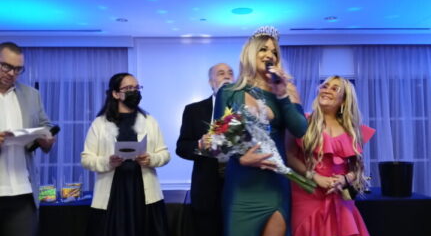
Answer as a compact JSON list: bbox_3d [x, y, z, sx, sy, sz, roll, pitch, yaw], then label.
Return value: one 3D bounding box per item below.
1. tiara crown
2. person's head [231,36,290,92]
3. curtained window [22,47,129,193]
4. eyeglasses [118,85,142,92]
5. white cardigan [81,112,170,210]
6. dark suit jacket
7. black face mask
[{"bbox_3d":[0.282,-0.482,2.620,0.160,0.075,0.130,1,-1,-24],"label":"tiara crown"},{"bbox_3d":[0.263,-0.318,2.660,0.280,0.320,0.240,1,-1,-22],"label":"person's head"},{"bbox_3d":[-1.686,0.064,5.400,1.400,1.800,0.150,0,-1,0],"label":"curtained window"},{"bbox_3d":[-0.534,-0.184,2.900,0.140,0.042,0.130,1,-2,-40],"label":"eyeglasses"},{"bbox_3d":[-0.563,0.269,2.940,0.540,0.610,0.310,0,-1,-3],"label":"white cardigan"},{"bbox_3d":[0.027,0.238,3.120,0.570,0.790,0.320,0,-1,-8],"label":"dark suit jacket"},{"bbox_3d":[-0.519,-0.115,2.890,0.135,0.120,0.090,1,-2,-40],"label":"black face mask"}]

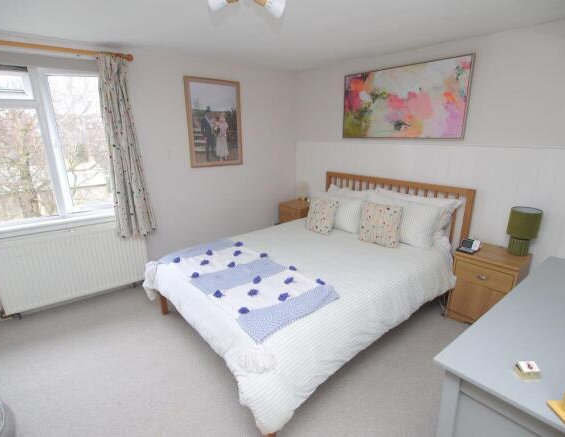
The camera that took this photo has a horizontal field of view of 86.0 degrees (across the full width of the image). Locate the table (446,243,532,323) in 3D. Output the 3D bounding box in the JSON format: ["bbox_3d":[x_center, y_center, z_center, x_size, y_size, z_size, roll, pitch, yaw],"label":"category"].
[{"bbox_3d":[1.567,0.525,2.295,0.417,0.532,0.385,-12,19,-36],"label":"table"}]

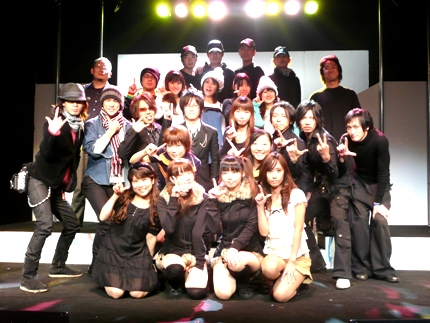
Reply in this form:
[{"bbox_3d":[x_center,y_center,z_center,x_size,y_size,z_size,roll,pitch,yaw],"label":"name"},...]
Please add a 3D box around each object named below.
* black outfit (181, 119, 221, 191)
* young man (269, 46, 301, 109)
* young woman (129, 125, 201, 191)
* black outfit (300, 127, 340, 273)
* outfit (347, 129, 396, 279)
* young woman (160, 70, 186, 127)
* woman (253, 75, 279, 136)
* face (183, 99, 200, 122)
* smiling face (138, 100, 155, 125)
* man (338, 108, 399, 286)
[{"bbox_3d":[-0.158,-0.009,5.100,0.470,0.720,0.290,1,-4,-1],"label":"black outfit"},{"bbox_3d":[0.745,-0.385,6.386,0.480,1.722,0.320,0,-4,7],"label":"young man"},{"bbox_3d":[-0.378,0.358,4.550,0.520,1.150,0.550,0,-1,-6],"label":"young woman"},{"bbox_3d":[0.833,0.302,4.500,0.440,1.100,0.420,0,-4,11],"label":"black outfit"},{"bbox_3d":[1.212,0.343,4.650,0.460,1.180,0.500,0,-1,20],"label":"outfit"},{"bbox_3d":[-0.390,-0.106,5.750,0.440,1.550,0.320,0,-1,-3],"label":"young woman"},{"bbox_3d":[0.568,-0.077,5.794,0.450,1.517,0.340,0,-4,9],"label":"woman"},{"bbox_3d":[-0.198,-0.434,5.030,0.160,0.205,0.160,1,-4,-1],"label":"face"},{"bbox_3d":[-0.545,-0.394,4.750,0.150,0.200,0.140,-12,0,-8],"label":"smiling face"},{"bbox_3d":[1.196,0.265,4.650,0.500,1.370,0.620,0,-1,20],"label":"man"}]

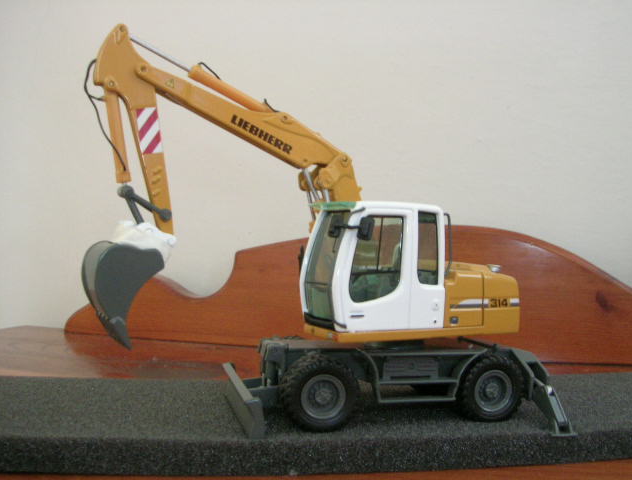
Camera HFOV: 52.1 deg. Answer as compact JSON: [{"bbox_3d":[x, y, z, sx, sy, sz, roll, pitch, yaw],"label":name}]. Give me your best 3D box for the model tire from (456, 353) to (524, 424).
[{"bbox_3d":[0.050,0.044,0.192,0.020,0.020,0.009,0,0,-15],"label":"model tire"}]

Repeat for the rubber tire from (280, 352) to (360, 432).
[{"bbox_3d":[0.001,0.042,0.179,0.021,0.021,0.010,0,0,-15],"label":"rubber tire"}]

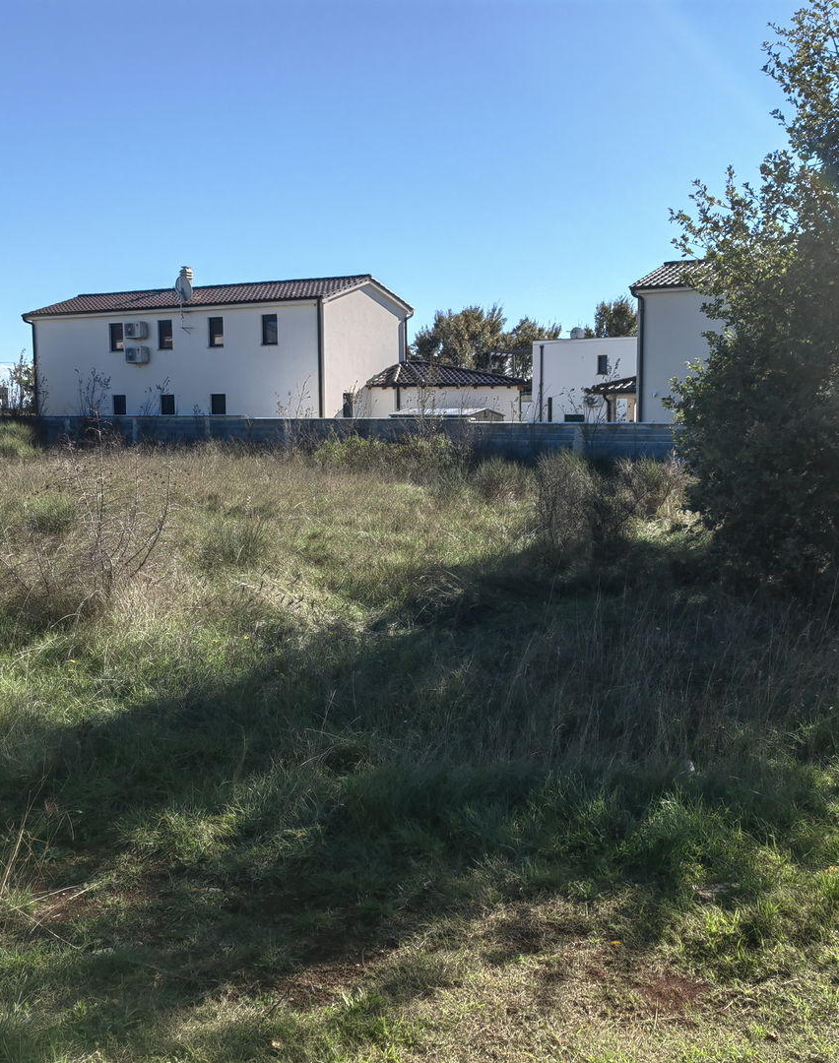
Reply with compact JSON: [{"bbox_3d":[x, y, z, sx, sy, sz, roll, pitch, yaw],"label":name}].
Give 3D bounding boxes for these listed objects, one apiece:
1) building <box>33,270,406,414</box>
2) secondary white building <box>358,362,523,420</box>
[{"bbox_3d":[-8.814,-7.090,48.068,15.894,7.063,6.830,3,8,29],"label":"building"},{"bbox_3d":[0.273,-5.355,47.398,6.923,3.628,5.200,-5,8,-37],"label":"secondary white building"}]

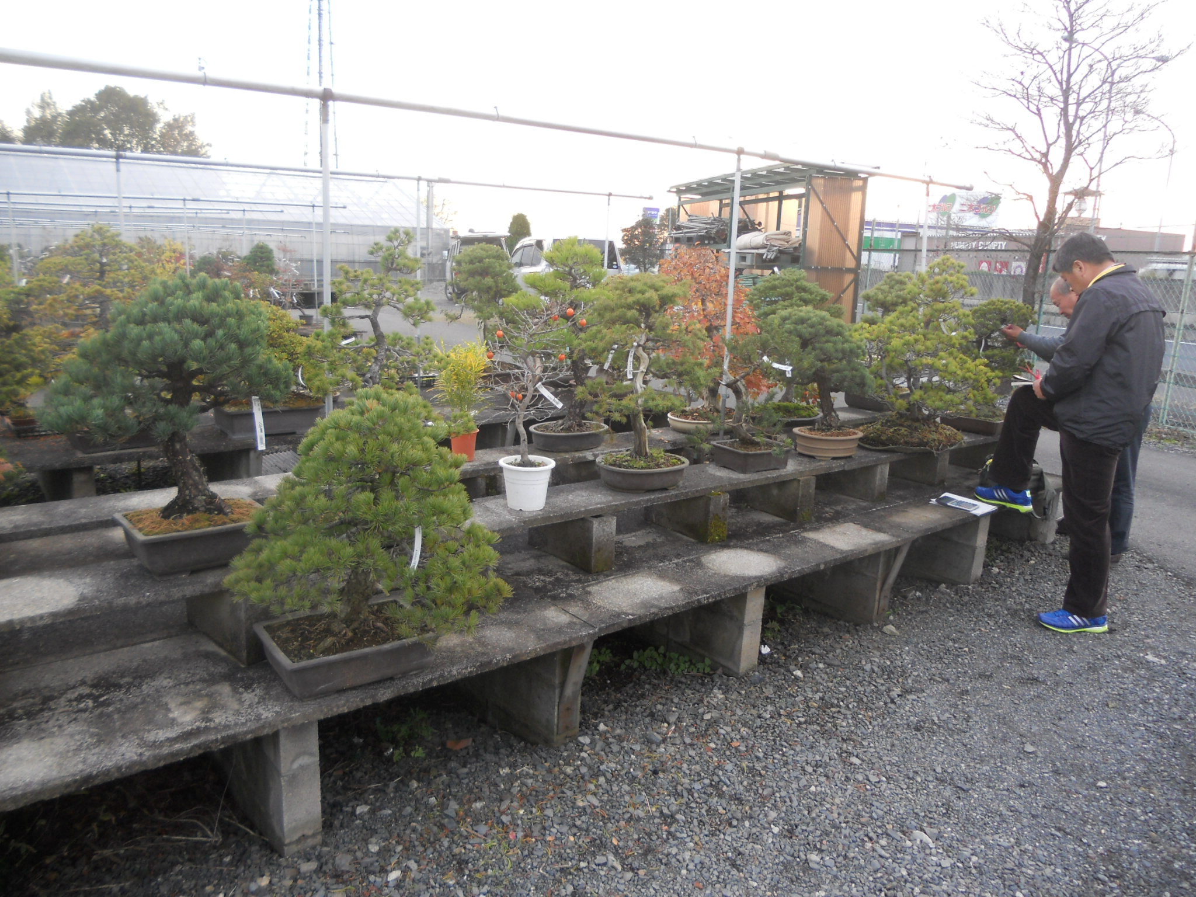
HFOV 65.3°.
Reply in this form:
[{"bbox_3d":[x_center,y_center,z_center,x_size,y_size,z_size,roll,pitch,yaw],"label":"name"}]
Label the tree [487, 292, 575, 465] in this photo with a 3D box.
[{"bbox_3d":[-0.220,-0.229,3.070,0.310,0.570,0.290,-7,15,-40],"label":"tree"}]

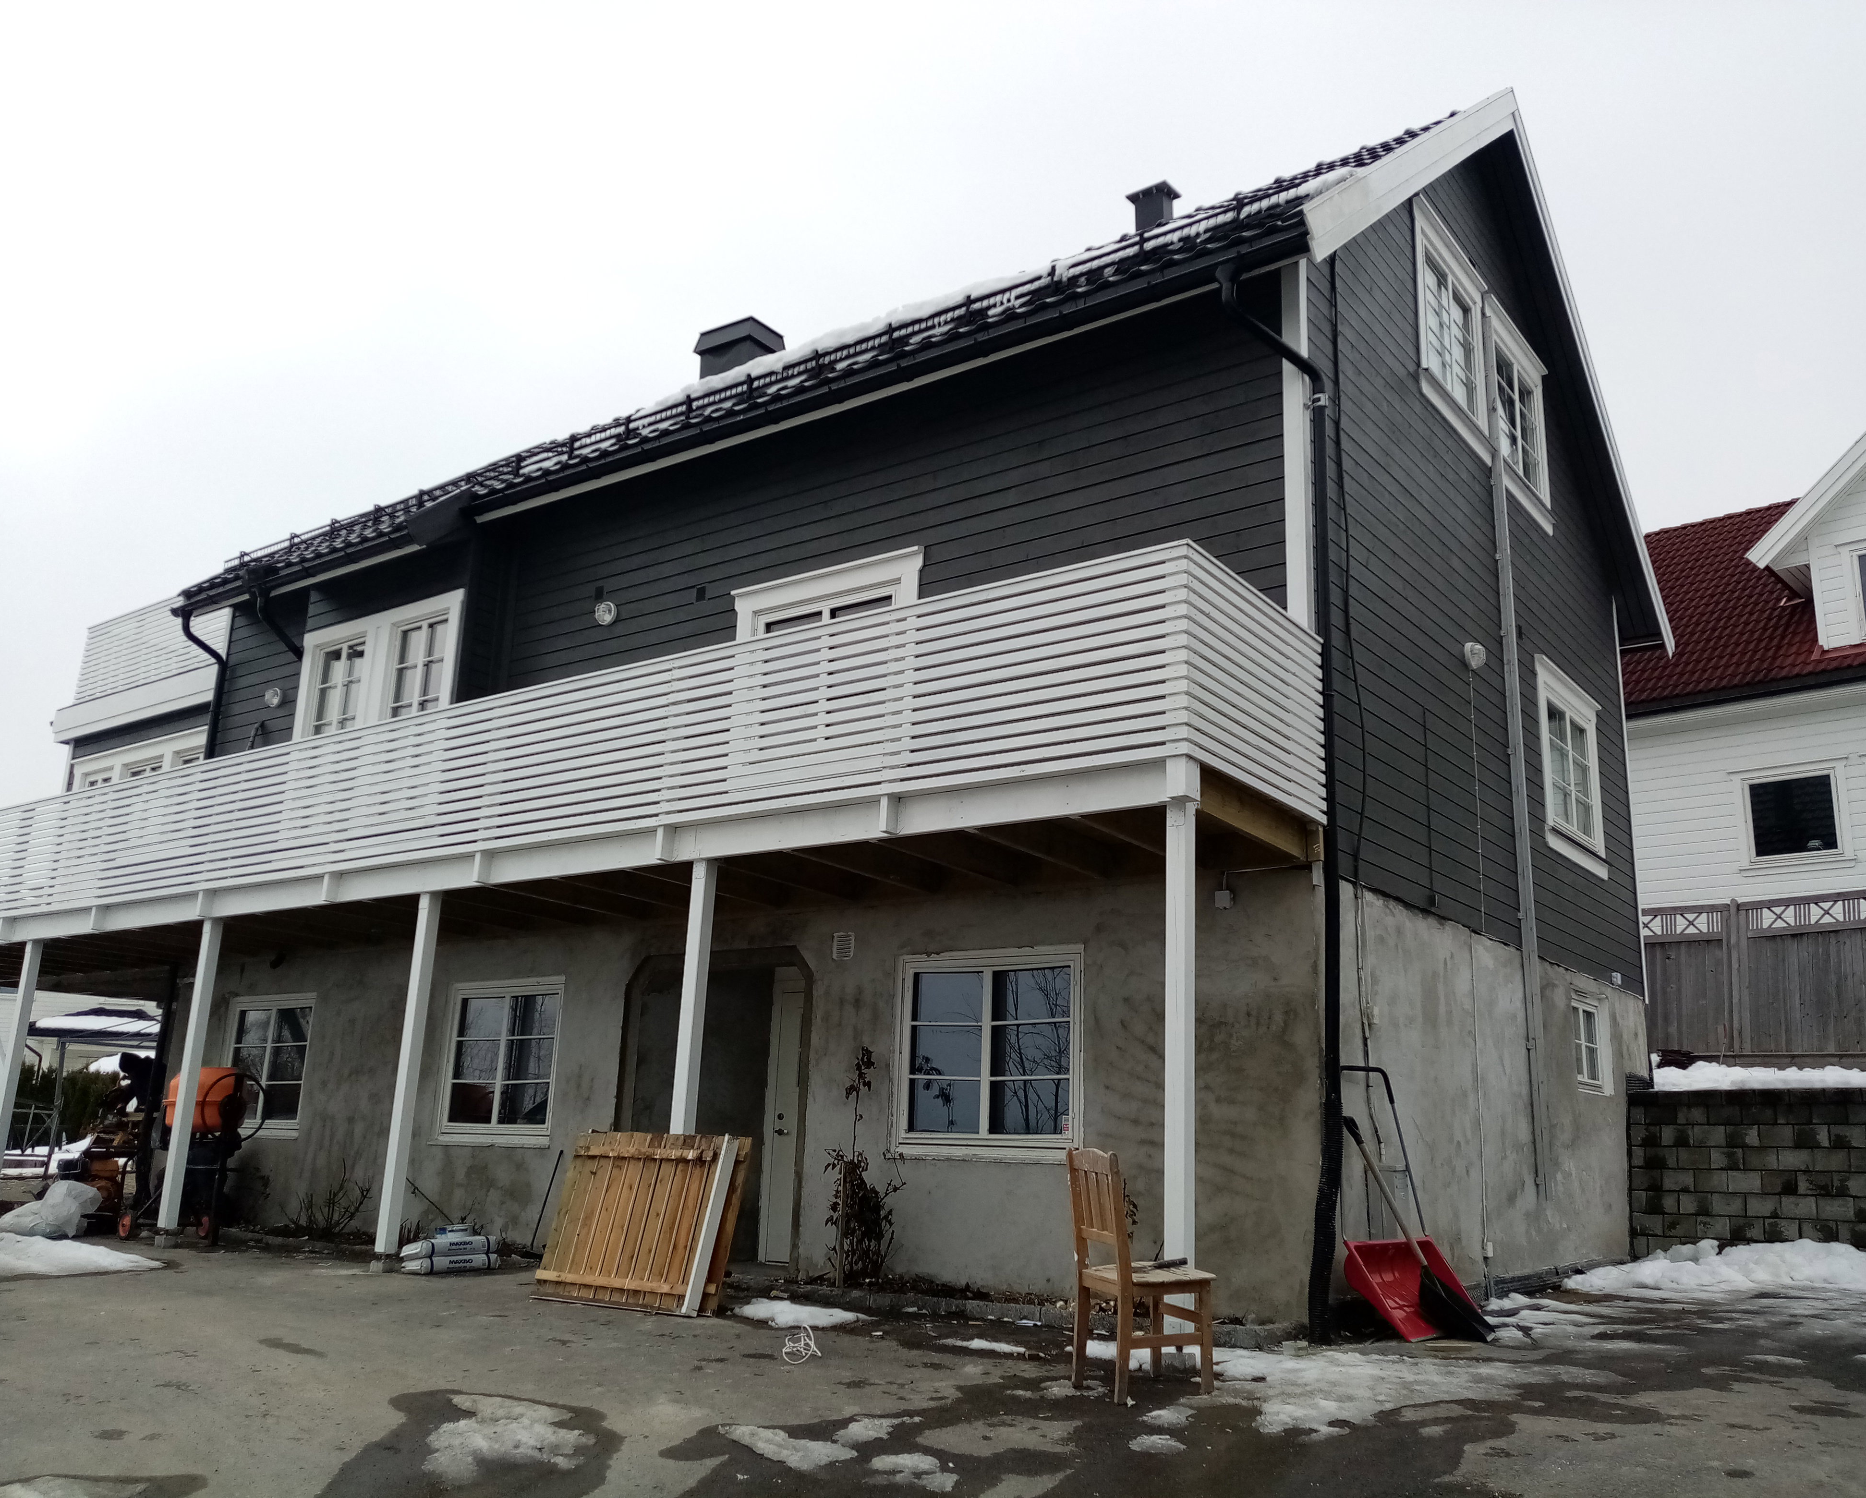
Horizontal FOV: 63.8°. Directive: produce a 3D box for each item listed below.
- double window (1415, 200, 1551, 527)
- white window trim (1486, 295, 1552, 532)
[{"bbox_3d":[4.574,-3.013,12.285,0.091,1.633,3.297,-9,-18,36],"label":"double window"},{"bbox_3d":[5.074,-2.830,12.924,0.085,1.633,1.573,-9,-18,36],"label":"white window trim"}]

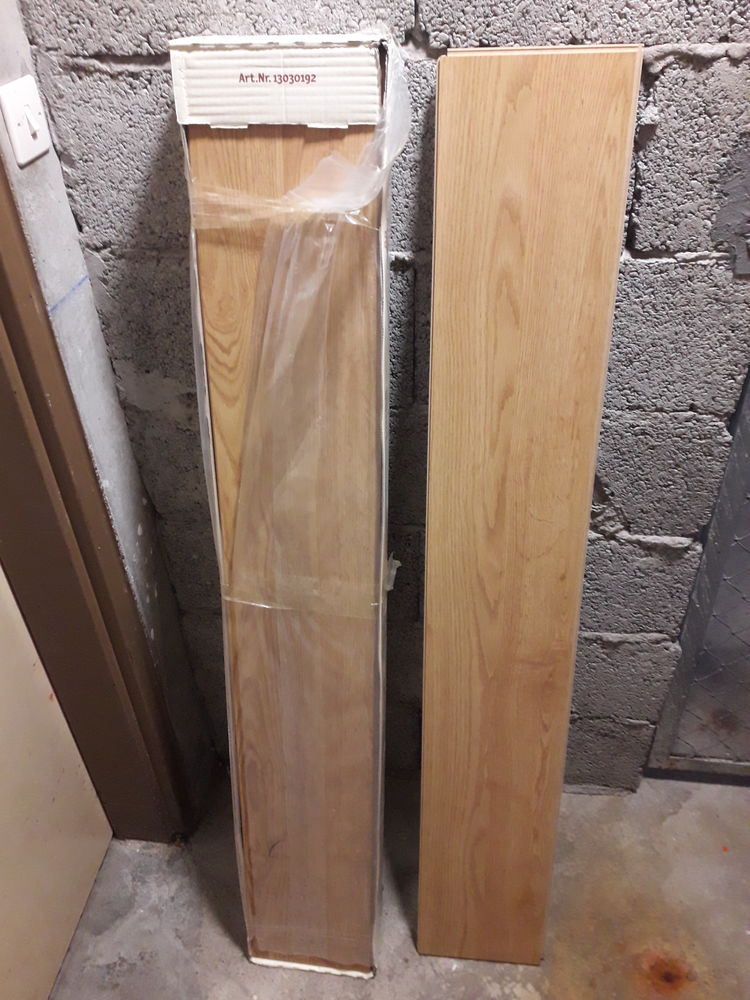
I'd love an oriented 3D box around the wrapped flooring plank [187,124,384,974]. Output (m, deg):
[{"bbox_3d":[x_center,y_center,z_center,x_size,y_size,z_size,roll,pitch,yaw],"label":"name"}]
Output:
[{"bbox_3d":[-0.095,0.161,1.061,0.197,1.260,0.056,3,24,6],"label":"wrapped flooring plank"}]

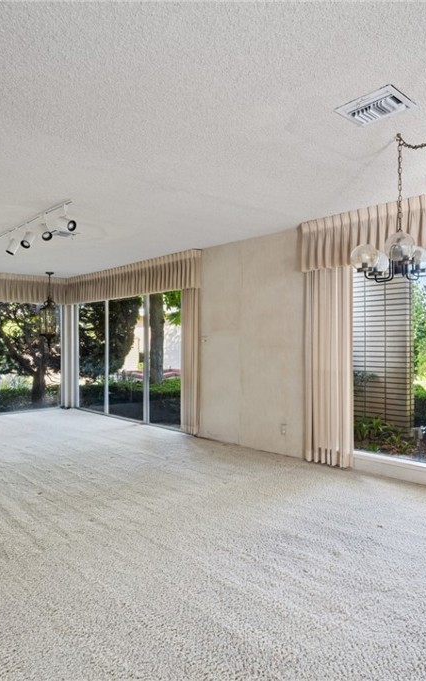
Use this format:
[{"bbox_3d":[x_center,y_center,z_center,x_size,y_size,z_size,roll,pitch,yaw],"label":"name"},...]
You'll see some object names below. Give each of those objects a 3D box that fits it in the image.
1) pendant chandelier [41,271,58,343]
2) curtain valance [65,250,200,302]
[{"bbox_3d":[-2.803,-0.529,7.815,0.270,1.270,0.270,0,0,-43],"label":"pendant chandelier"},{"bbox_3d":[-1.439,-0.911,7.246,0.200,0.510,3.700,0,0,-43],"label":"curtain valance"}]

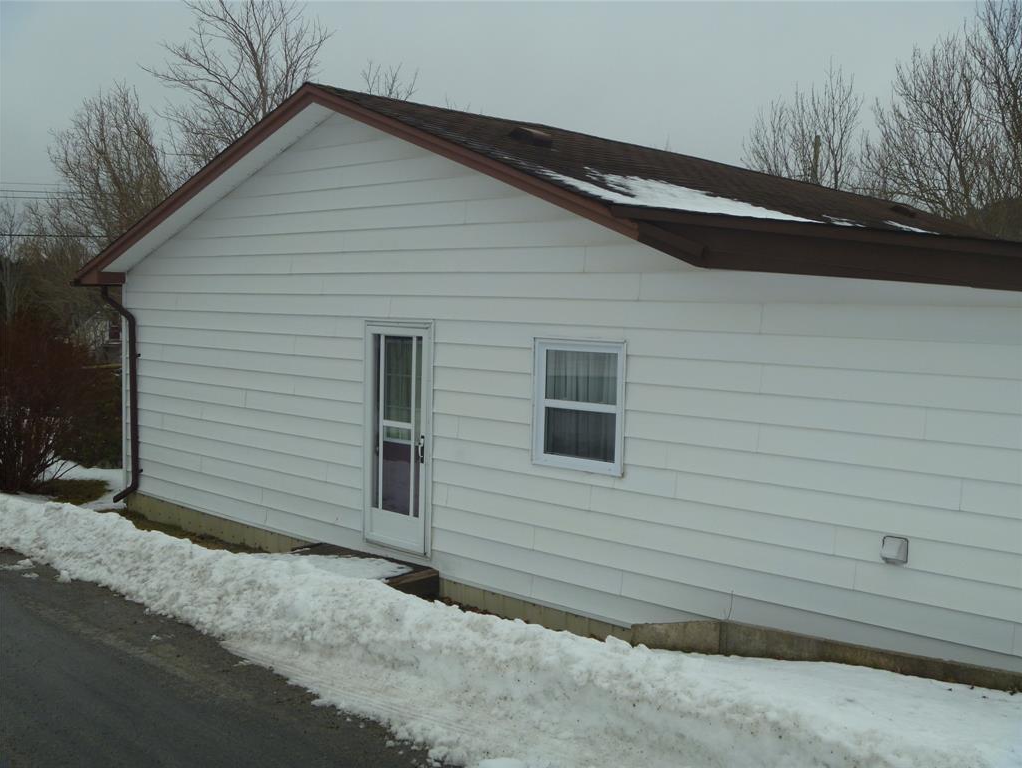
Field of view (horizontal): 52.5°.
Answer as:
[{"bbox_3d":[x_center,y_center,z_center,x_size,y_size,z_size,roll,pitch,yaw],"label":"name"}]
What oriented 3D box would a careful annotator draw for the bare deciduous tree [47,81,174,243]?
[{"bbox_3d":[-13.989,-5.387,36.416,4.311,10.367,4.311,-1,5,-21],"label":"bare deciduous tree"}]

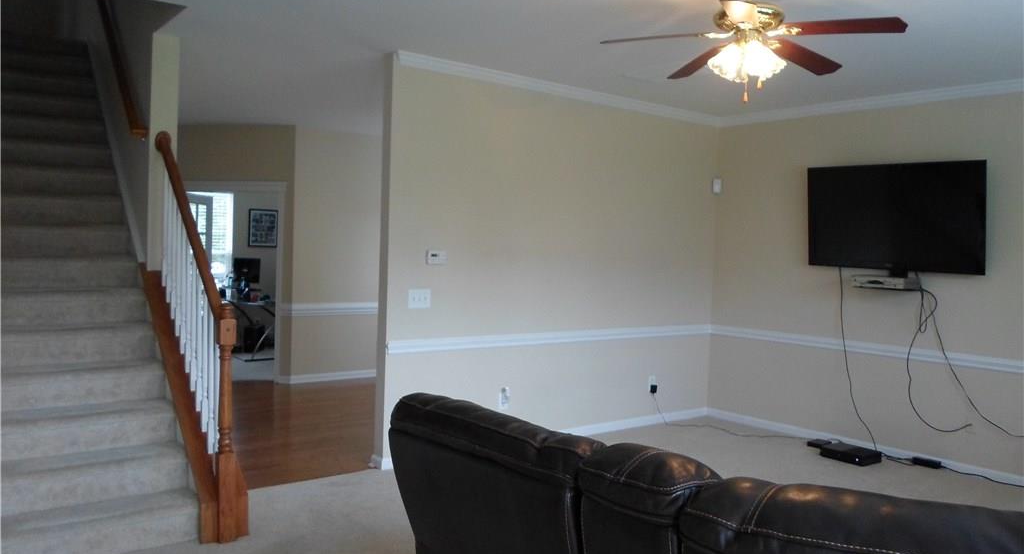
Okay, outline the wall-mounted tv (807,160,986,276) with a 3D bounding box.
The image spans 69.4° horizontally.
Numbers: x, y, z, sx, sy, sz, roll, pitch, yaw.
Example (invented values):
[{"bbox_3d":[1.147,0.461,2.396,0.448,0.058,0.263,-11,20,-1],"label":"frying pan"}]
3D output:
[{"bbox_3d":[2.820,-0.441,5.500,0.080,0.770,1.250,-9,9,-39],"label":"wall-mounted tv"}]

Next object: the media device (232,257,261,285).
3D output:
[{"bbox_3d":[-3.469,-0.079,9.700,0.480,0.340,0.090,3,3,34],"label":"media device"}]

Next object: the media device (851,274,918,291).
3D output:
[{"bbox_3d":[2.740,0.046,5.420,0.260,0.085,0.375,0,3,-40],"label":"media device"}]

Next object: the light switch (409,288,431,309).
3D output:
[{"bbox_3d":[-0.617,0.146,4.940,0.165,0.120,0.015,0,3,-37],"label":"light switch"}]

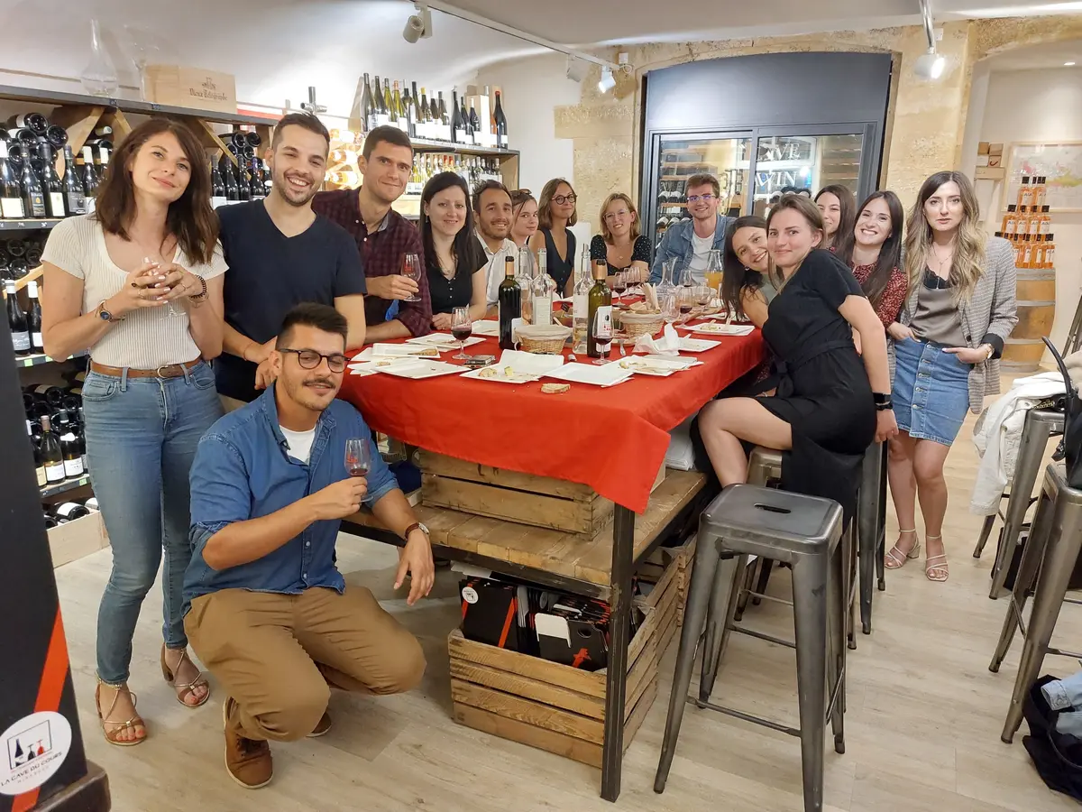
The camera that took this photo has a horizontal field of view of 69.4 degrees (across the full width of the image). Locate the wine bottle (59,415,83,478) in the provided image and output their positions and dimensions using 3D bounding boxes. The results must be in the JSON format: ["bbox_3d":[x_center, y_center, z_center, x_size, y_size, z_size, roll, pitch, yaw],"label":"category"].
[{"bbox_3d":[-2.043,0.162,3.379,0.085,0.293,0.085,8,16,26],"label":"wine bottle"}]

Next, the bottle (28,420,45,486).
[{"bbox_3d":[-2.085,0.200,3.231,0.080,0.295,0.080,7,16,24],"label":"bottle"}]

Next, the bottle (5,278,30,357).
[{"bbox_3d":[-2.130,-0.358,3.171,0.080,0.299,0.080,8,16,27],"label":"bottle"}]

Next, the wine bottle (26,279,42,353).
[{"bbox_3d":[-2.072,-0.365,3.209,0.078,0.296,0.078,8,16,26],"label":"wine bottle"}]

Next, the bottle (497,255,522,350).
[{"bbox_3d":[-0.102,-0.339,2.571,0.075,0.300,0.075,1,15,0],"label":"bottle"}]

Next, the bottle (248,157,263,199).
[{"bbox_3d":[-1.565,-1.212,4.317,0.080,0.296,0.080,8,17,27],"label":"bottle"}]

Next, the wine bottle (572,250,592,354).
[{"bbox_3d":[0.145,-0.337,2.521,0.076,0.326,0.076,1,15,0],"label":"wine bottle"}]

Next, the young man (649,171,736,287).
[{"bbox_3d":[0.750,-0.418,3.860,0.560,1.380,0.580,6,16,17],"label":"young man"}]

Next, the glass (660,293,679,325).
[{"bbox_3d":[0.479,-0.342,2.897,0.064,0.153,0.064,8,16,25],"label":"glass"}]

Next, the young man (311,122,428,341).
[{"bbox_3d":[-0.612,-0.093,2.740,0.560,1.650,0.450,-7,17,-28],"label":"young man"}]

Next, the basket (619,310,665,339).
[{"bbox_3d":[0.375,-0.305,2.889,0.170,0.084,0.170,3,15,7],"label":"basket"}]

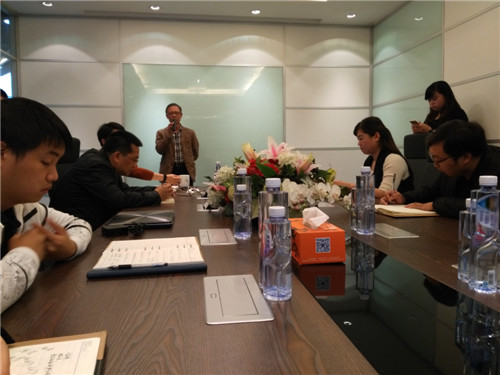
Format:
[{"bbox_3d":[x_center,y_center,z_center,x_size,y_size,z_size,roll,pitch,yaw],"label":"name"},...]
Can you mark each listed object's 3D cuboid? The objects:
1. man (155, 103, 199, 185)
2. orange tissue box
[{"bbox_3d":[-0.843,-0.161,4.700,0.520,1.650,0.360,-1,4,-9],"label":"man"},{"bbox_3d":[0.168,0.143,1.106,0.118,0.081,0.200,-1,4,-8],"label":"orange tissue box"}]

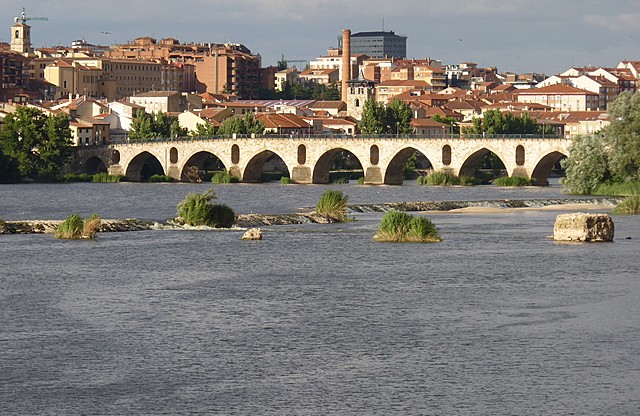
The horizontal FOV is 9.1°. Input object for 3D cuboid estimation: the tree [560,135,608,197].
[{"bbox_3d":[40.031,-6.584,610.000,7.300,9.100,7.000,0,1,0],"label":"tree"}]

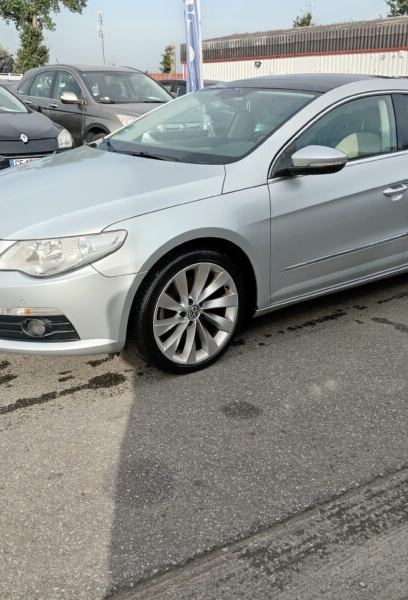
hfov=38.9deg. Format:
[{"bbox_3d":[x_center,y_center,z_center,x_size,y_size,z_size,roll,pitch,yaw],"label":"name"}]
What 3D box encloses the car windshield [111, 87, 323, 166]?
[{"bbox_3d":[-0.040,-1.048,3.420,0.880,0.100,1.380,-37,35,-22],"label":"car windshield"}]

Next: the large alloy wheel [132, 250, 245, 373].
[{"bbox_3d":[-0.094,0.033,2.743,0.640,0.640,0.235,-14,24,-36],"label":"large alloy wheel"}]

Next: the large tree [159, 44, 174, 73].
[{"bbox_3d":[-3.220,-19.793,51.351,1.600,5.700,1.600,1,19,0],"label":"large tree"}]

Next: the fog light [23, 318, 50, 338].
[{"bbox_3d":[-0.705,0.119,2.427,0.115,0.095,0.070,15,24,36],"label":"fog light"}]

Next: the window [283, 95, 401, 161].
[{"bbox_3d":[0.727,-0.938,3.079,1.000,0.370,0.050,-13,-5,-34],"label":"window"}]

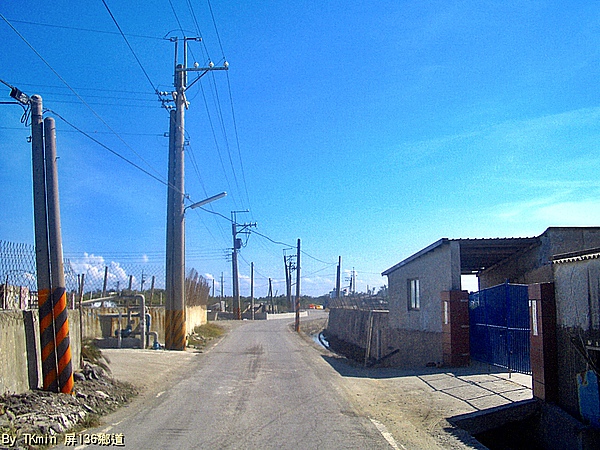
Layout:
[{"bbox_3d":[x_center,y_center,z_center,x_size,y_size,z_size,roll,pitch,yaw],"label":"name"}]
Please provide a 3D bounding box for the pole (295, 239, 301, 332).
[{"bbox_3d":[-0.122,3.262,32.653,0.240,5.045,0.240,0,-7,0],"label":"pole"}]

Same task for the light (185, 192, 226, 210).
[{"bbox_3d":[-3.203,-0.768,20.726,1.419,0.706,0.180,-1,-7,5],"label":"light"}]

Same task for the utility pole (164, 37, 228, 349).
[{"bbox_3d":[-3.550,-1.265,20.841,2.100,10.955,0.650,0,-7,-3],"label":"utility pole"}]

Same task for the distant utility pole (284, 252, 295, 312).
[{"bbox_3d":[-1.650,9.273,99.640,2.000,10.533,0.700,0,-7,0],"label":"distant utility pole"}]

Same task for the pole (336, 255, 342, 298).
[{"bbox_3d":[3.412,5.481,51.726,0.300,5.601,0.260,0,-7,0],"label":"pole"}]

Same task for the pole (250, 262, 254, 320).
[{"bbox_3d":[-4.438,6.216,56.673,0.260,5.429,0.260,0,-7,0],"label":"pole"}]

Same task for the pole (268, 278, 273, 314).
[{"bbox_3d":[-4.154,10.118,85.409,0.350,5.158,0.300,0,-7,0],"label":"pole"}]

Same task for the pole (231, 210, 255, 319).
[{"bbox_3d":[-5.369,3.791,57.495,2.400,10.452,0.800,0,-7,-3],"label":"pole"}]

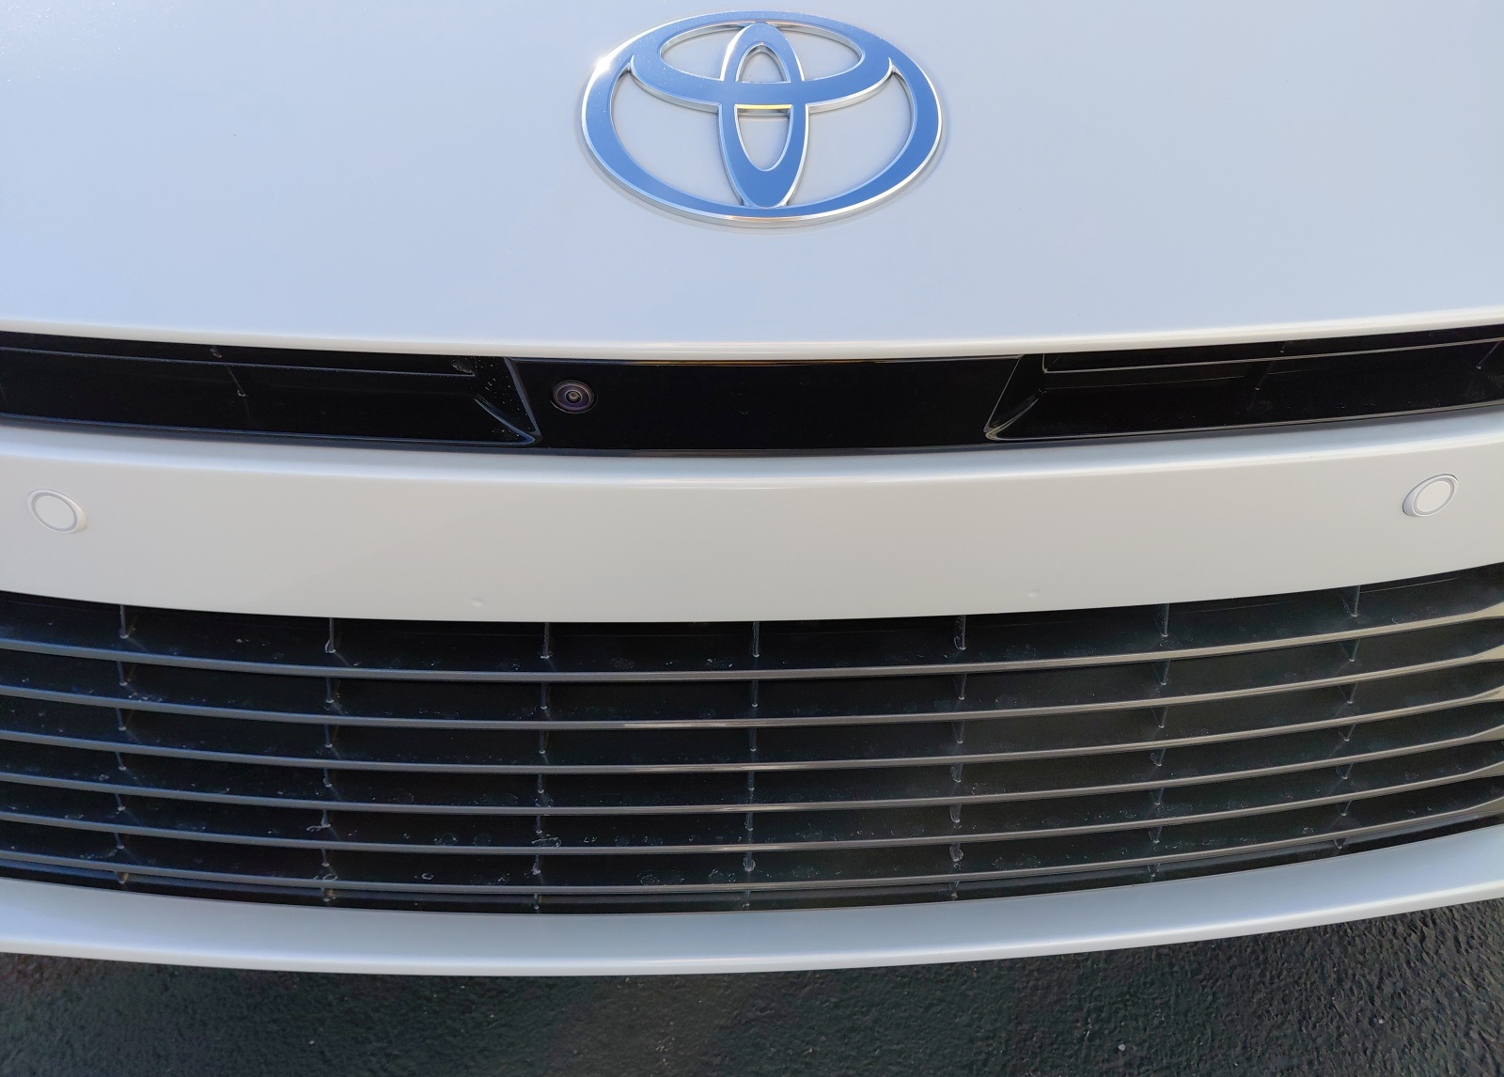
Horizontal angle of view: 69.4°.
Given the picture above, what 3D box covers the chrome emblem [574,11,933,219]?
[{"bbox_3d":[0.005,-0.181,0.467,0.152,0.012,0.104,0,74,-1],"label":"chrome emblem"}]

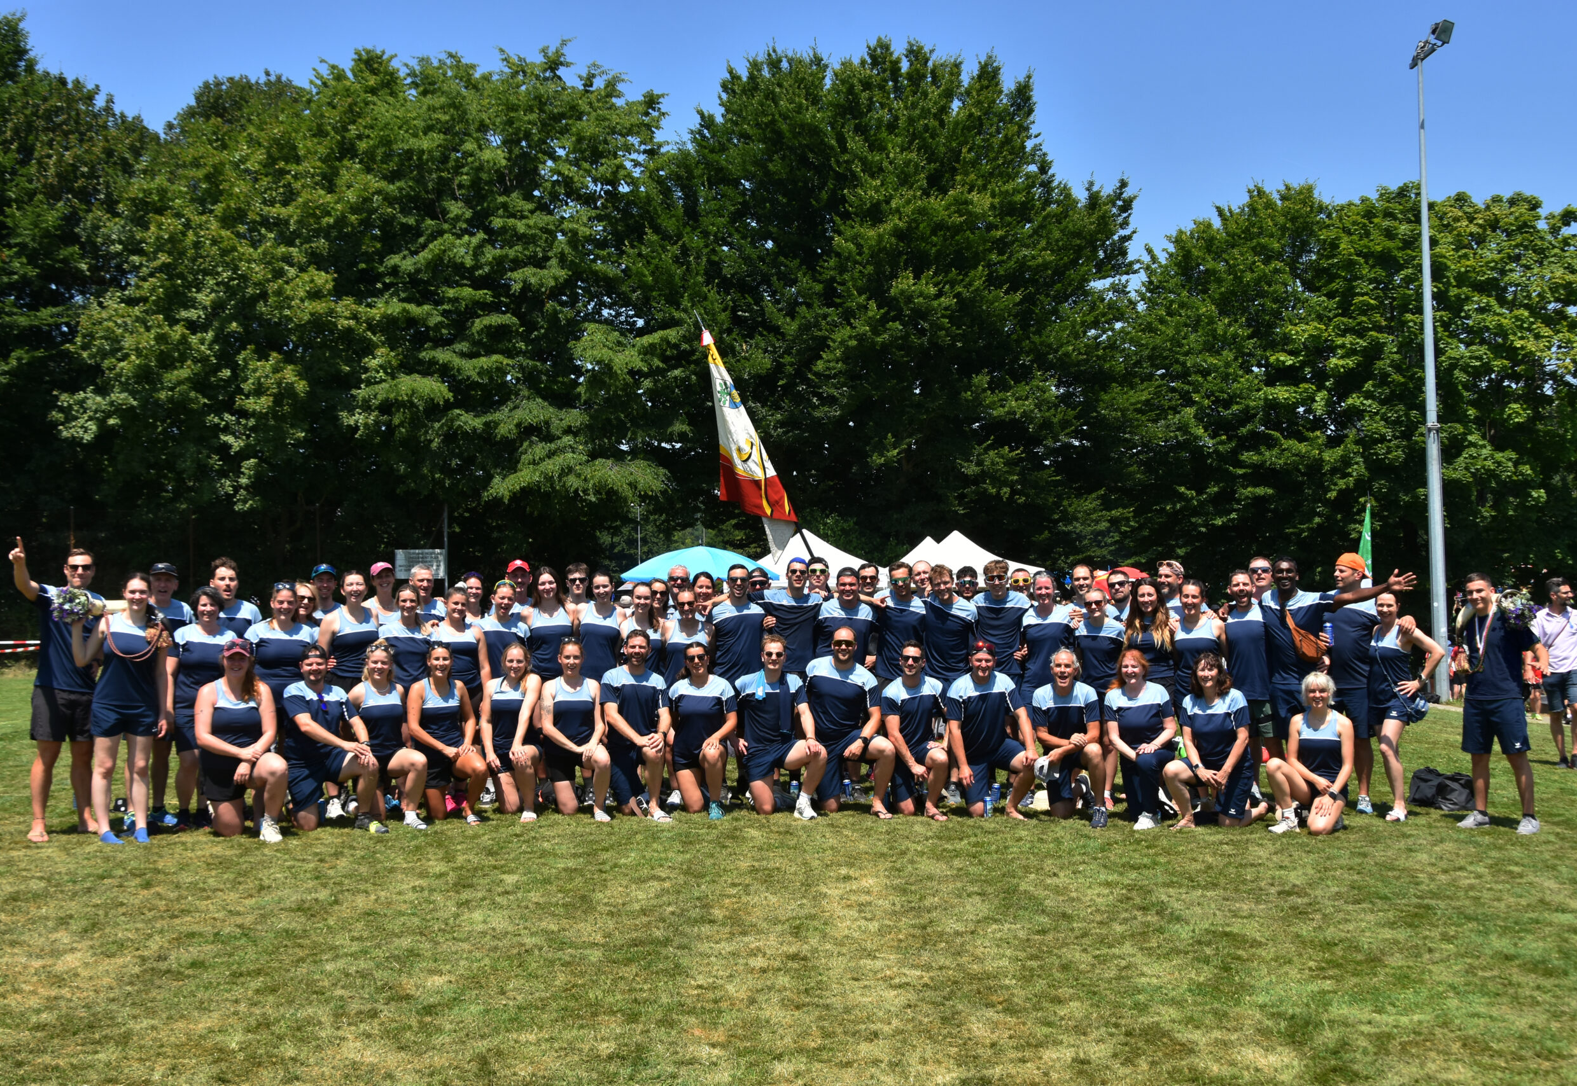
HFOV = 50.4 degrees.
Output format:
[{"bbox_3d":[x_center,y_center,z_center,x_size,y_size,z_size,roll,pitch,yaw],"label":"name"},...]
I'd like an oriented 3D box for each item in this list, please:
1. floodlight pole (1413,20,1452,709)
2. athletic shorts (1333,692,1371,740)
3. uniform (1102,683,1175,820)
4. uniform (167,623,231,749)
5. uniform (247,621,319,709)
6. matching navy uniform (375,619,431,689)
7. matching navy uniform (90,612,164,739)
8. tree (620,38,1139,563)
[{"bbox_3d":[11.426,-3.216,29.500,0.550,11.900,1.100,0,-2,-24],"label":"floodlight pole"},{"bbox_3d":[4.104,1.237,12.200,0.400,0.400,0.310,-2,-3,22],"label":"athletic shorts"},{"bbox_3d":[2.456,1.459,11.750,0.520,0.970,0.550,-1,-2,6],"label":"uniform"},{"bbox_3d":[-4.061,0.991,11.600,0.470,0.890,0.320,0,-3,-14],"label":"uniform"},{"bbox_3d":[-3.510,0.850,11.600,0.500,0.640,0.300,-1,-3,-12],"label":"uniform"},{"bbox_3d":[-2.732,0.807,12.000,0.430,0.570,0.290,-1,-3,-7],"label":"matching navy uniform"},{"bbox_3d":[-4.194,0.837,10.600,0.460,0.800,0.280,0,-1,-12],"label":"matching navy uniform"},{"bbox_3d":[2.159,-4.694,40.000,12.400,14.700,11.000,0,-1,0],"label":"tree"}]

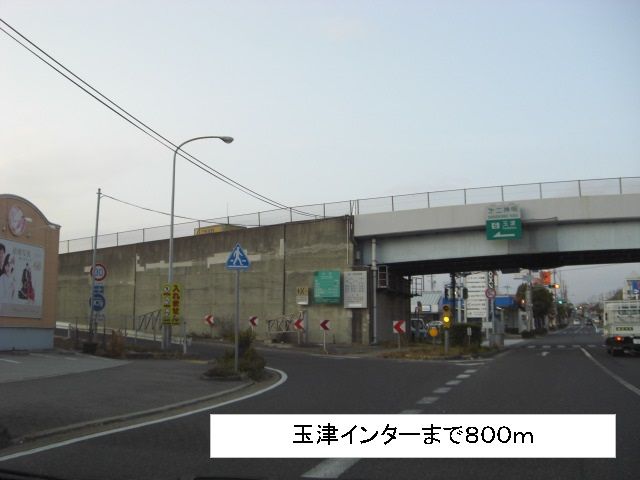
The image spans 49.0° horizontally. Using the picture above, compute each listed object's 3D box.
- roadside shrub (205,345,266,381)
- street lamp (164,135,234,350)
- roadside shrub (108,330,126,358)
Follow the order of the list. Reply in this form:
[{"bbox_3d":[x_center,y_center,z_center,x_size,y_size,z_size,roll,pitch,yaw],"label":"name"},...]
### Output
[{"bbox_3d":[-1.876,2.742,15.600,1.200,0.680,1.100,0,-6,0],"label":"roadside shrub"},{"bbox_3d":[-4.551,0.060,26.908,2.420,8.200,0.360,2,-7,-13],"label":"street lamp"},{"bbox_3d":[-6.802,3.510,23.600,0.540,0.900,0.520,0,-6,0],"label":"roadside shrub"}]

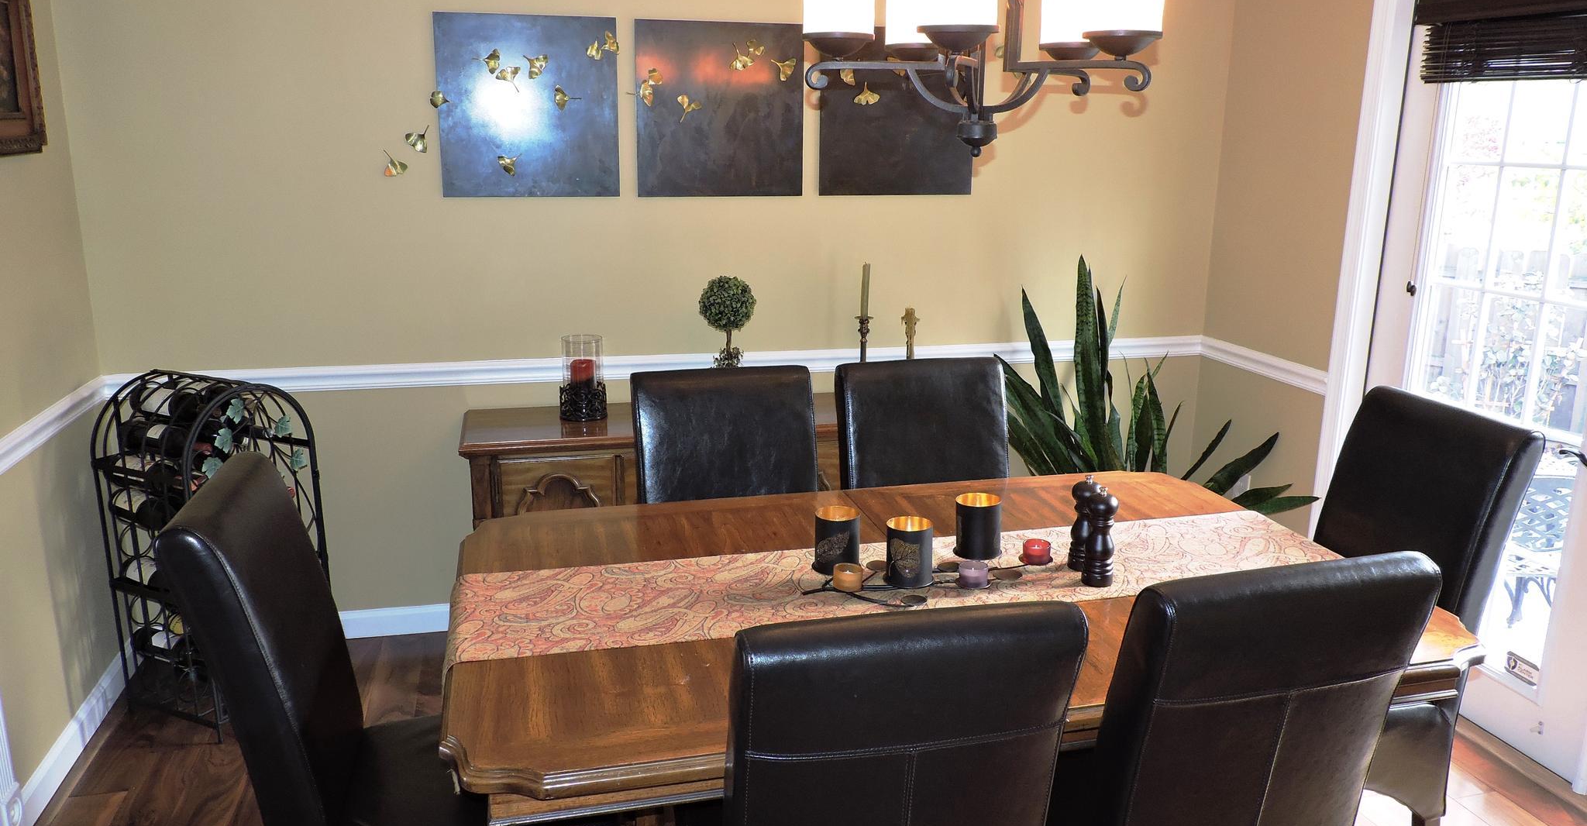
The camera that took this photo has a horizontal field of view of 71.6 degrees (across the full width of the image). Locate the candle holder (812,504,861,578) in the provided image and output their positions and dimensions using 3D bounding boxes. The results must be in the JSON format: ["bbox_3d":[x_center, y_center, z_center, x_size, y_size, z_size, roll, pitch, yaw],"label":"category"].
[{"bbox_3d":[0.083,0.238,2.051,0.089,0.106,0.089,1,14,0],"label":"candle holder"}]

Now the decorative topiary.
[{"bbox_3d":[-0.193,-0.196,3.283,0.172,0.433,0.172,-3,14,-14],"label":"decorative topiary"}]

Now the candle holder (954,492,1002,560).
[{"bbox_3d":[0.361,0.220,2.135,0.089,0.106,0.089,1,14,0],"label":"candle holder"}]

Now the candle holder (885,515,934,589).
[{"bbox_3d":[0.211,0.253,1.996,0.089,0.107,0.089,1,14,0],"label":"candle holder"}]

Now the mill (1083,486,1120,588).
[{"bbox_3d":[0.560,0.223,1.997,0.058,0.182,0.058,-3,14,-14],"label":"mill"}]

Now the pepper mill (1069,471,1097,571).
[{"bbox_3d":[0.555,0.204,2.076,0.058,0.181,0.058,-3,14,-14],"label":"pepper mill"}]

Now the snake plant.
[{"bbox_3d":[1.037,0.147,3.424,0.840,1.180,0.740,-3,14,-14],"label":"snake plant"}]

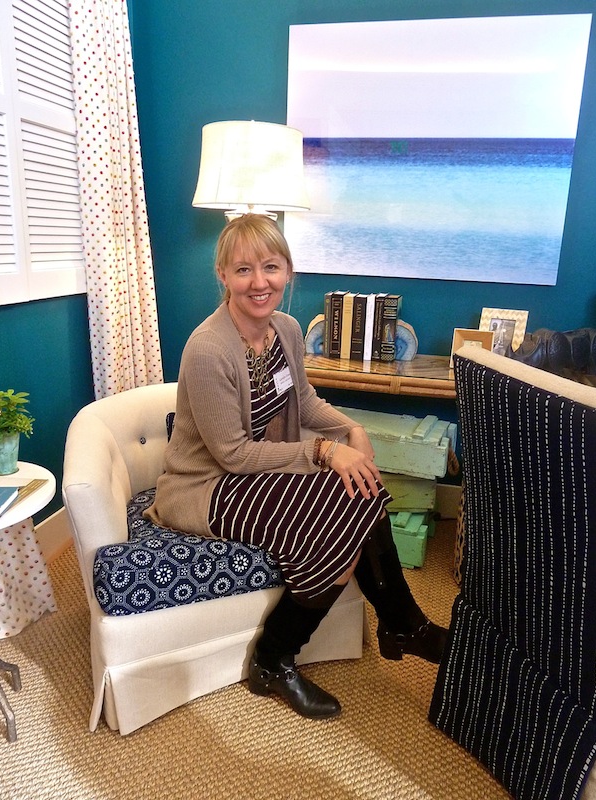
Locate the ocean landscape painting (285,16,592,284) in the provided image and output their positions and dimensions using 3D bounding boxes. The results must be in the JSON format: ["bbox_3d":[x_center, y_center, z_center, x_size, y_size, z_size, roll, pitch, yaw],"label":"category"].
[{"bbox_3d":[0.476,-0.928,2.207,1.067,0.910,0.030,6,16,12],"label":"ocean landscape painting"}]

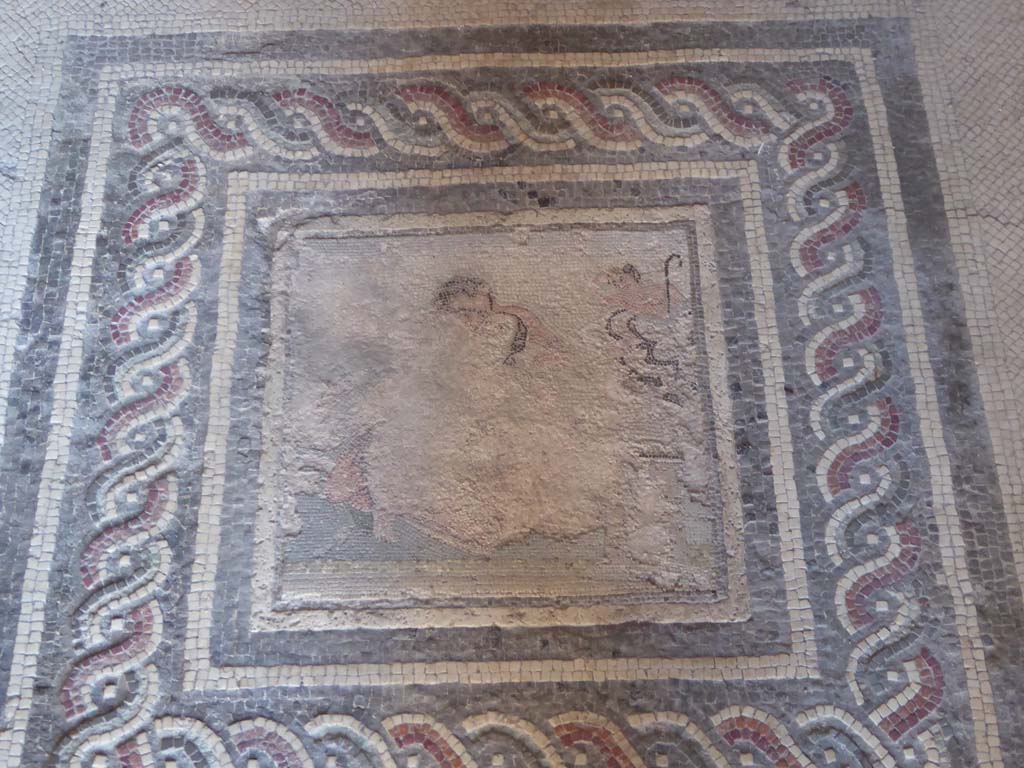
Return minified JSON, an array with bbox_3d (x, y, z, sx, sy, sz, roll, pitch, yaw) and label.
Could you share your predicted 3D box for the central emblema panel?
[{"bbox_3d":[-0.017,0.026,1.504,0.465,0.025,0.464,-1,62,0],"label":"central emblema panel"}]

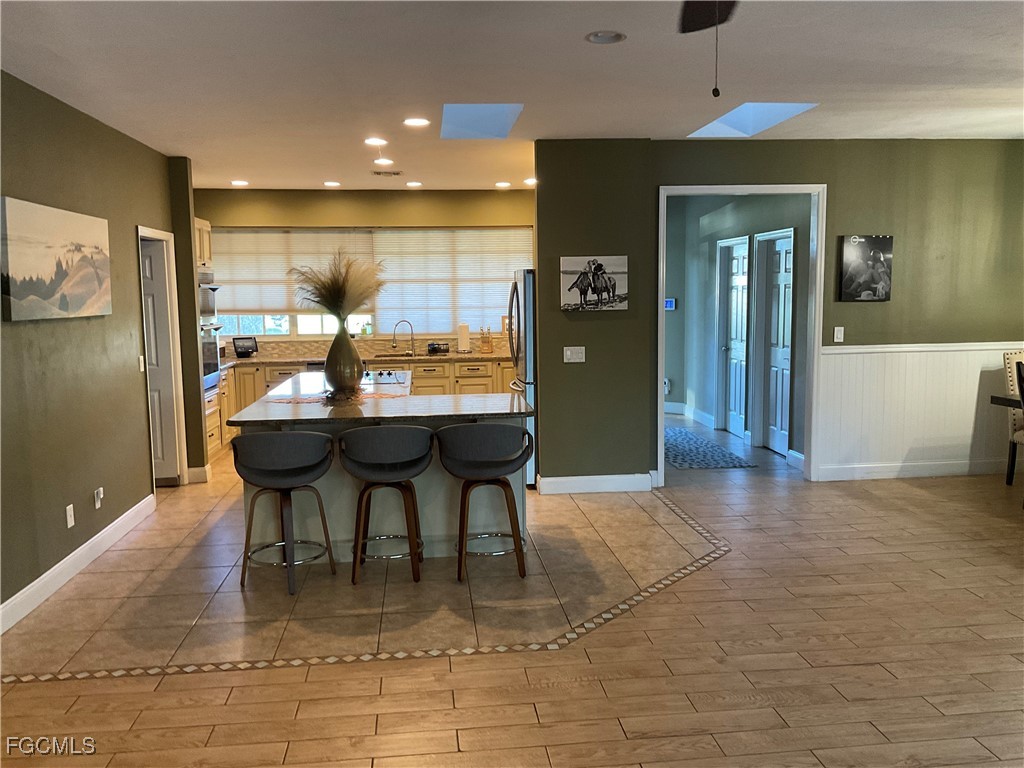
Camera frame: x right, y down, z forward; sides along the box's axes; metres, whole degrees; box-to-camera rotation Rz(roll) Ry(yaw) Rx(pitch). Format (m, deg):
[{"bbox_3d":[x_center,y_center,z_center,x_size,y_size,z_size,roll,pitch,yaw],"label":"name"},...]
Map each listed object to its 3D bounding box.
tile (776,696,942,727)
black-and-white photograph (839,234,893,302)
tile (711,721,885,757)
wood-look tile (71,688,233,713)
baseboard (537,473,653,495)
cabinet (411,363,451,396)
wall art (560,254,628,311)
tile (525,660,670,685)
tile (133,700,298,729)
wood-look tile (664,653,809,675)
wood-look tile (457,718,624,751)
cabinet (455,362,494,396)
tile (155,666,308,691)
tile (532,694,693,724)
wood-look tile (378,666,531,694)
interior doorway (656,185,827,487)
[{"bbox_3d":[1.321,1.255,3.275,0.606,0.011,0.153,-2,7,-6],"label":"tile"},{"bbox_3d":[2.825,-0.920,6.849,0.409,0.511,0.036,-2,7,-6],"label":"black-and-white photograph"},{"bbox_3d":[1.038,1.281,3.091,0.606,0.011,0.153,-2,7,-6],"label":"tile"},{"bbox_3d":[-1.439,1.271,3.430,0.602,0.010,0.154,-2,6,-6],"label":"wood-look tile"},{"bbox_3d":[0.667,0.793,6.822,0.900,0.136,0.018,-2,6,-6],"label":"baseboard"},{"bbox_3d":[-0.891,0.159,9.509,0.450,0.880,0.600,-2,6,-6],"label":"cabinet"},{"bbox_3d":[0.637,-0.777,6.633,0.520,0.408,0.035,-2,6,-6],"label":"wall art"},{"bbox_3d":[0.367,1.225,3.631,0.607,0.010,0.153,-2,6,-6],"label":"tile"},{"bbox_3d":[-1.142,1.288,3.326,0.606,0.011,0.153,-2,7,-6],"label":"tile"},{"bbox_3d":[0.968,1.204,3.677,0.602,0.010,0.154,-2,6,-6],"label":"wood-look tile"},{"bbox_3d":[0.107,1.289,3.147,0.606,0.011,0.153,-2,7,-6],"label":"wood-look tile"},{"bbox_3d":[-0.410,0.171,9.055,0.403,0.872,0.600,-2,7,-6],"label":"cabinet"},{"bbox_3d":[-1.173,1.250,3.626,0.607,0.010,0.153,-2,6,-6],"label":"tile"},{"bbox_3d":[0.397,1.254,3.305,0.602,0.010,0.154,-2,6,-6],"label":"tile"},{"bbox_3d":[-0.240,1.244,3.583,0.606,0.011,0.153,-2,7,-6],"label":"wood-look tile"},{"bbox_3d":[1.818,-0.378,6.903,1.354,2.385,0.160,-2,7,-6],"label":"interior doorway"}]

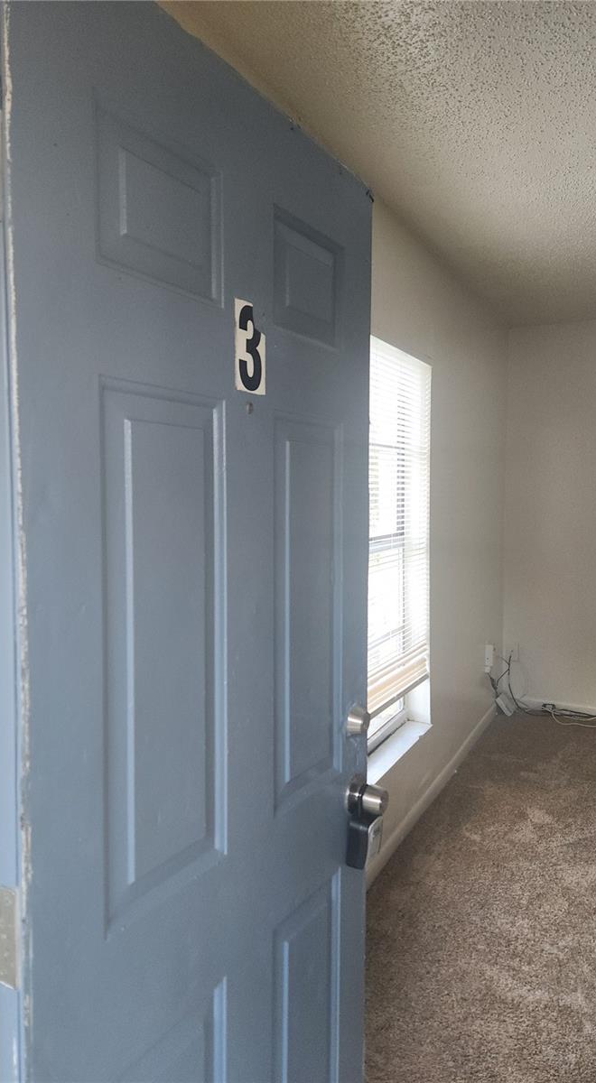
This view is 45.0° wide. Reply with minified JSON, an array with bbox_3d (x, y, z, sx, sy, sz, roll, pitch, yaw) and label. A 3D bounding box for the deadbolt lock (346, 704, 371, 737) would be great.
[{"bbox_3d":[0.115,0.333,1.347,0.026,0.062,0.061,2,4,31],"label":"deadbolt lock"}]

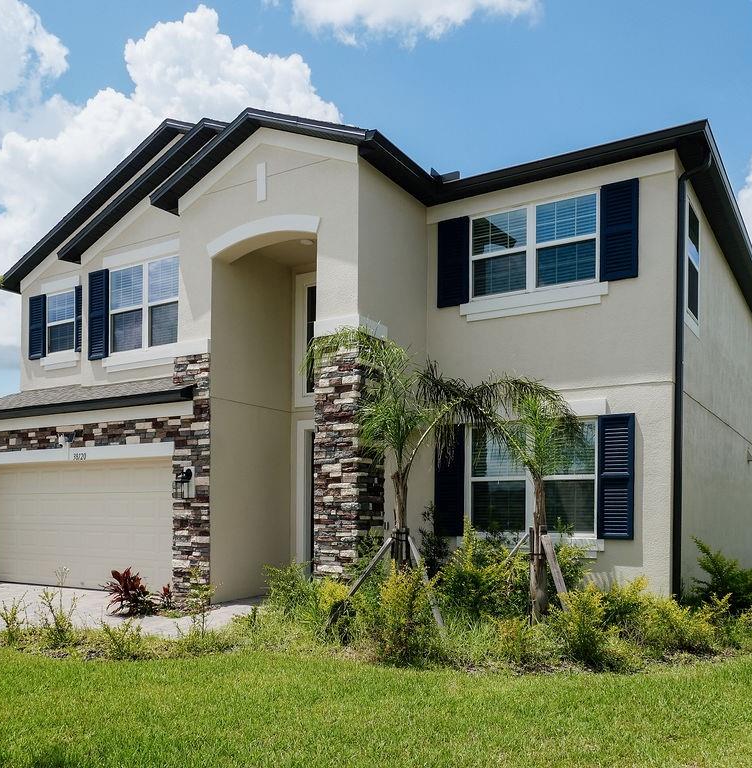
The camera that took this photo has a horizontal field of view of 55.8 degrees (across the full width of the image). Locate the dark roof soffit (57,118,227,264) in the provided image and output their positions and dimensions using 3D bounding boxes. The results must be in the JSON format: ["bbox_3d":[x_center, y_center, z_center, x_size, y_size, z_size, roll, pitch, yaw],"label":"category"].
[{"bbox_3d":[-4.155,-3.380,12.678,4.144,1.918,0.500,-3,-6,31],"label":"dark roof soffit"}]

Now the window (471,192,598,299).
[{"bbox_3d":[2.219,-1.924,9.970,1.880,1.230,0.110,-3,-8,32],"label":"window"}]

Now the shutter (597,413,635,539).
[{"bbox_3d":[3.184,1.234,9.420,0.475,1.640,0.060,-3,-8,32],"label":"shutter"}]

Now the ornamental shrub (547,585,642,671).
[{"bbox_3d":[1.979,2.195,6.400,0.740,0.720,0.680,-1,-6,6],"label":"ornamental shrub"}]

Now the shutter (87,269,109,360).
[{"bbox_3d":[-5.210,-1.296,13.337,0.510,1.640,0.060,-3,-6,31],"label":"shutter"}]

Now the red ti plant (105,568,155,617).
[{"bbox_3d":[-3.524,2.966,10.150,0.660,0.640,0.660,-3,-8,32],"label":"red ti plant"}]

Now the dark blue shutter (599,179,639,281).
[{"bbox_3d":[3.287,-2.071,9.610,0.480,1.320,0.060,-3,-6,31],"label":"dark blue shutter"}]

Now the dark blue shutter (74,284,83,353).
[{"bbox_3d":[-5.675,-1.283,13.800,0.475,1.270,0.060,-3,-8,32],"label":"dark blue shutter"}]

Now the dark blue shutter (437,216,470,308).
[{"bbox_3d":[1.153,-1.807,10.560,0.475,1.270,0.060,-3,-8,32],"label":"dark blue shutter"}]

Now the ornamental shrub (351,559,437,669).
[{"bbox_3d":[0.179,2.110,6.500,0.700,0.860,0.680,-1,-6,6],"label":"ornamental shrub"}]

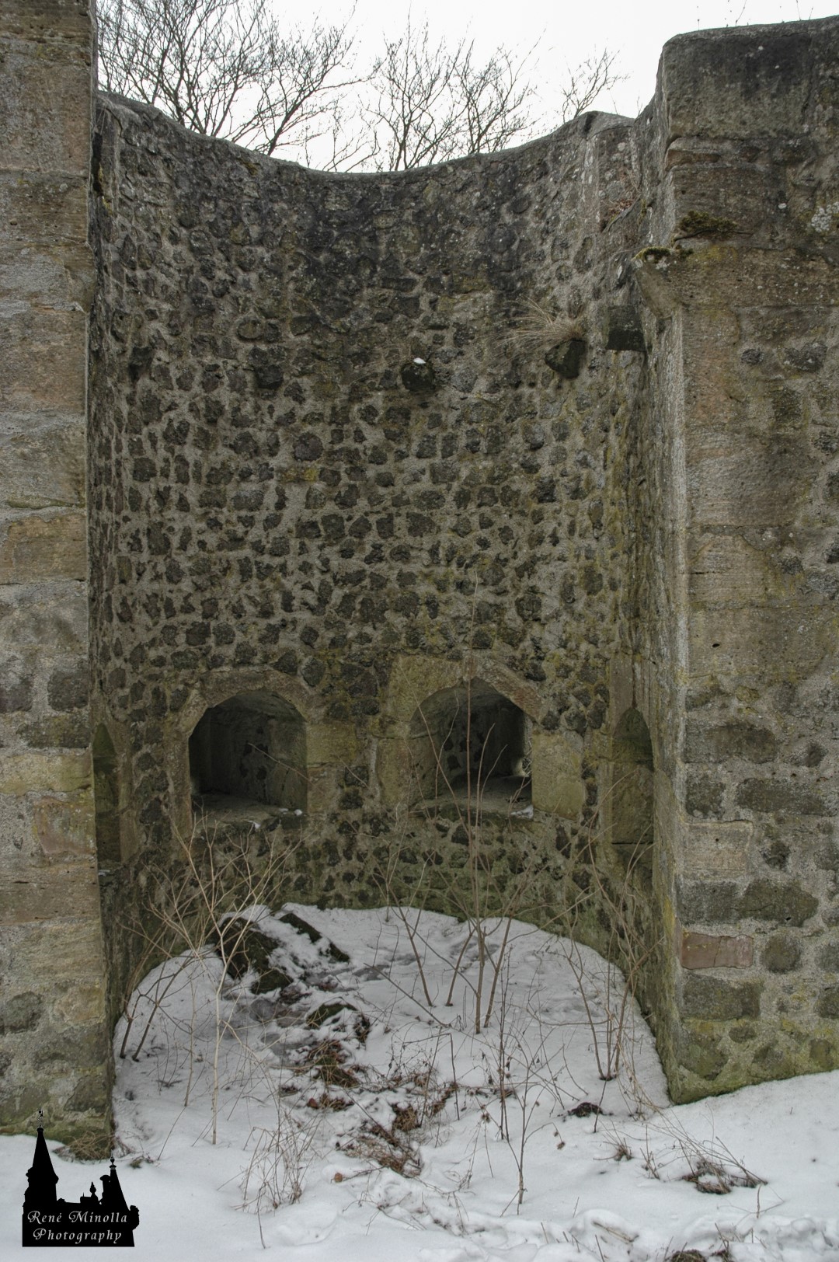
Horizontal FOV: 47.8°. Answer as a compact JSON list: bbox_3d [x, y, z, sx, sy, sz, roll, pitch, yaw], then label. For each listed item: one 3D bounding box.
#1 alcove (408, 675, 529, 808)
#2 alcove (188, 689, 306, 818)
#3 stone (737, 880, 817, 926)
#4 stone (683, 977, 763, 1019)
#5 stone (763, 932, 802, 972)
[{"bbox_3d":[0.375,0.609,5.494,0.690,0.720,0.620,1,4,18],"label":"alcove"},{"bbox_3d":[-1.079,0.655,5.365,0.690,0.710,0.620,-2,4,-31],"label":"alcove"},{"bbox_3d":[1.285,0.973,3.475,0.284,0.162,0.150,0,4,0],"label":"stone"},{"bbox_3d":[1.086,1.314,3.475,0.284,0.155,0.150,0,4,0],"label":"stone"},{"bbox_3d":[1.303,1.152,3.460,0.144,0.141,0.120,0,4,0],"label":"stone"}]

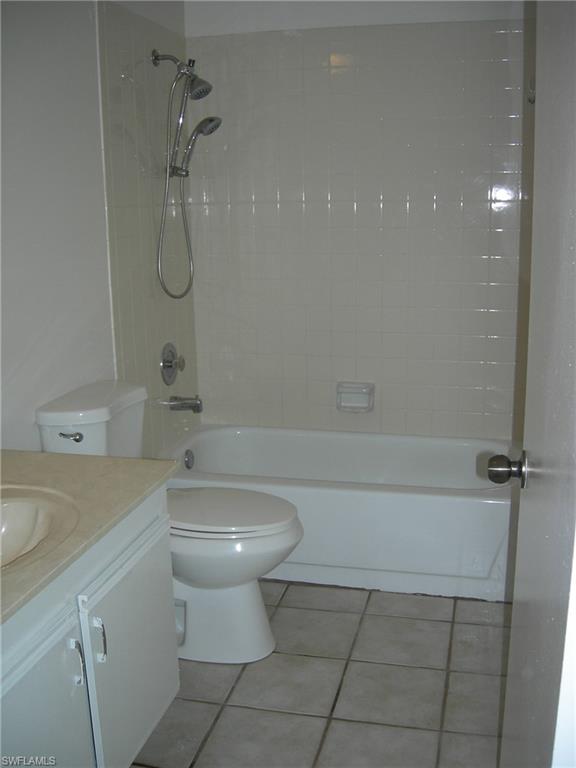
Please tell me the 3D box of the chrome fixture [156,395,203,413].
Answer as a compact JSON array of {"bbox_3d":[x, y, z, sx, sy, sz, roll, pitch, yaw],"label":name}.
[{"bbox_3d":[-0.424,0.089,3.337,0.142,0.068,0.055,2,12,14],"label":"chrome fixture"}]

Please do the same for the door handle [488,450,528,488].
[{"bbox_3d":[0.381,0.148,1.380,0.066,0.066,0.066,2,12,14],"label":"door handle"}]

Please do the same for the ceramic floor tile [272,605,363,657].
[{"bbox_3d":[0.077,0.810,2.602,0.298,0.010,0.298,2,12,14],"label":"ceramic floor tile"}]

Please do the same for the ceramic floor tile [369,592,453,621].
[{"bbox_3d":[0.423,0.771,2.757,0.298,0.010,0.173,2,12,14],"label":"ceramic floor tile"}]

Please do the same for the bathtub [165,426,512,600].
[{"bbox_3d":[0.243,0.476,3.206,1.524,0.372,0.755,2,12,14],"label":"bathtub"}]

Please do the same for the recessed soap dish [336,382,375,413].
[{"bbox_3d":[0.300,0.057,3.508,0.166,0.132,0.060,2,12,14],"label":"recessed soap dish"}]

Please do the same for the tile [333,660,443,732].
[{"bbox_3d":[0.293,0.876,2.248,0.298,0.010,0.298,2,12,14],"label":"tile"}]

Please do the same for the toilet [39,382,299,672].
[{"bbox_3d":[-0.315,0.432,2.560,0.748,0.770,0.480,2,12,14],"label":"toilet"}]

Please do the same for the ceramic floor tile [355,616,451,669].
[{"bbox_3d":[0.363,0.811,2.506,0.300,0.010,0.300,2,12,14],"label":"ceramic floor tile"}]

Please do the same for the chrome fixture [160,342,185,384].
[{"bbox_3d":[-0.462,-0.079,3.309,0.067,0.173,0.173,2,12,14],"label":"chrome fixture"}]

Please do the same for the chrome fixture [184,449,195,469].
[{"bbox_3d":[-0.416,0.317,3.373,0.020,0.082,0.082,2,12,14],"label":"chrome fixture"}]

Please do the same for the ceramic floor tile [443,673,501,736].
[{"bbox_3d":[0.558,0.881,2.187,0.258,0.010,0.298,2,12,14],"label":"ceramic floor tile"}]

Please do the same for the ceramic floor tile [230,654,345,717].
[{"bbox_3d":[0.006,0.860,2.294,0.300,0.010,0.300,2,12,14],"label":"ceramic floor tile"}]

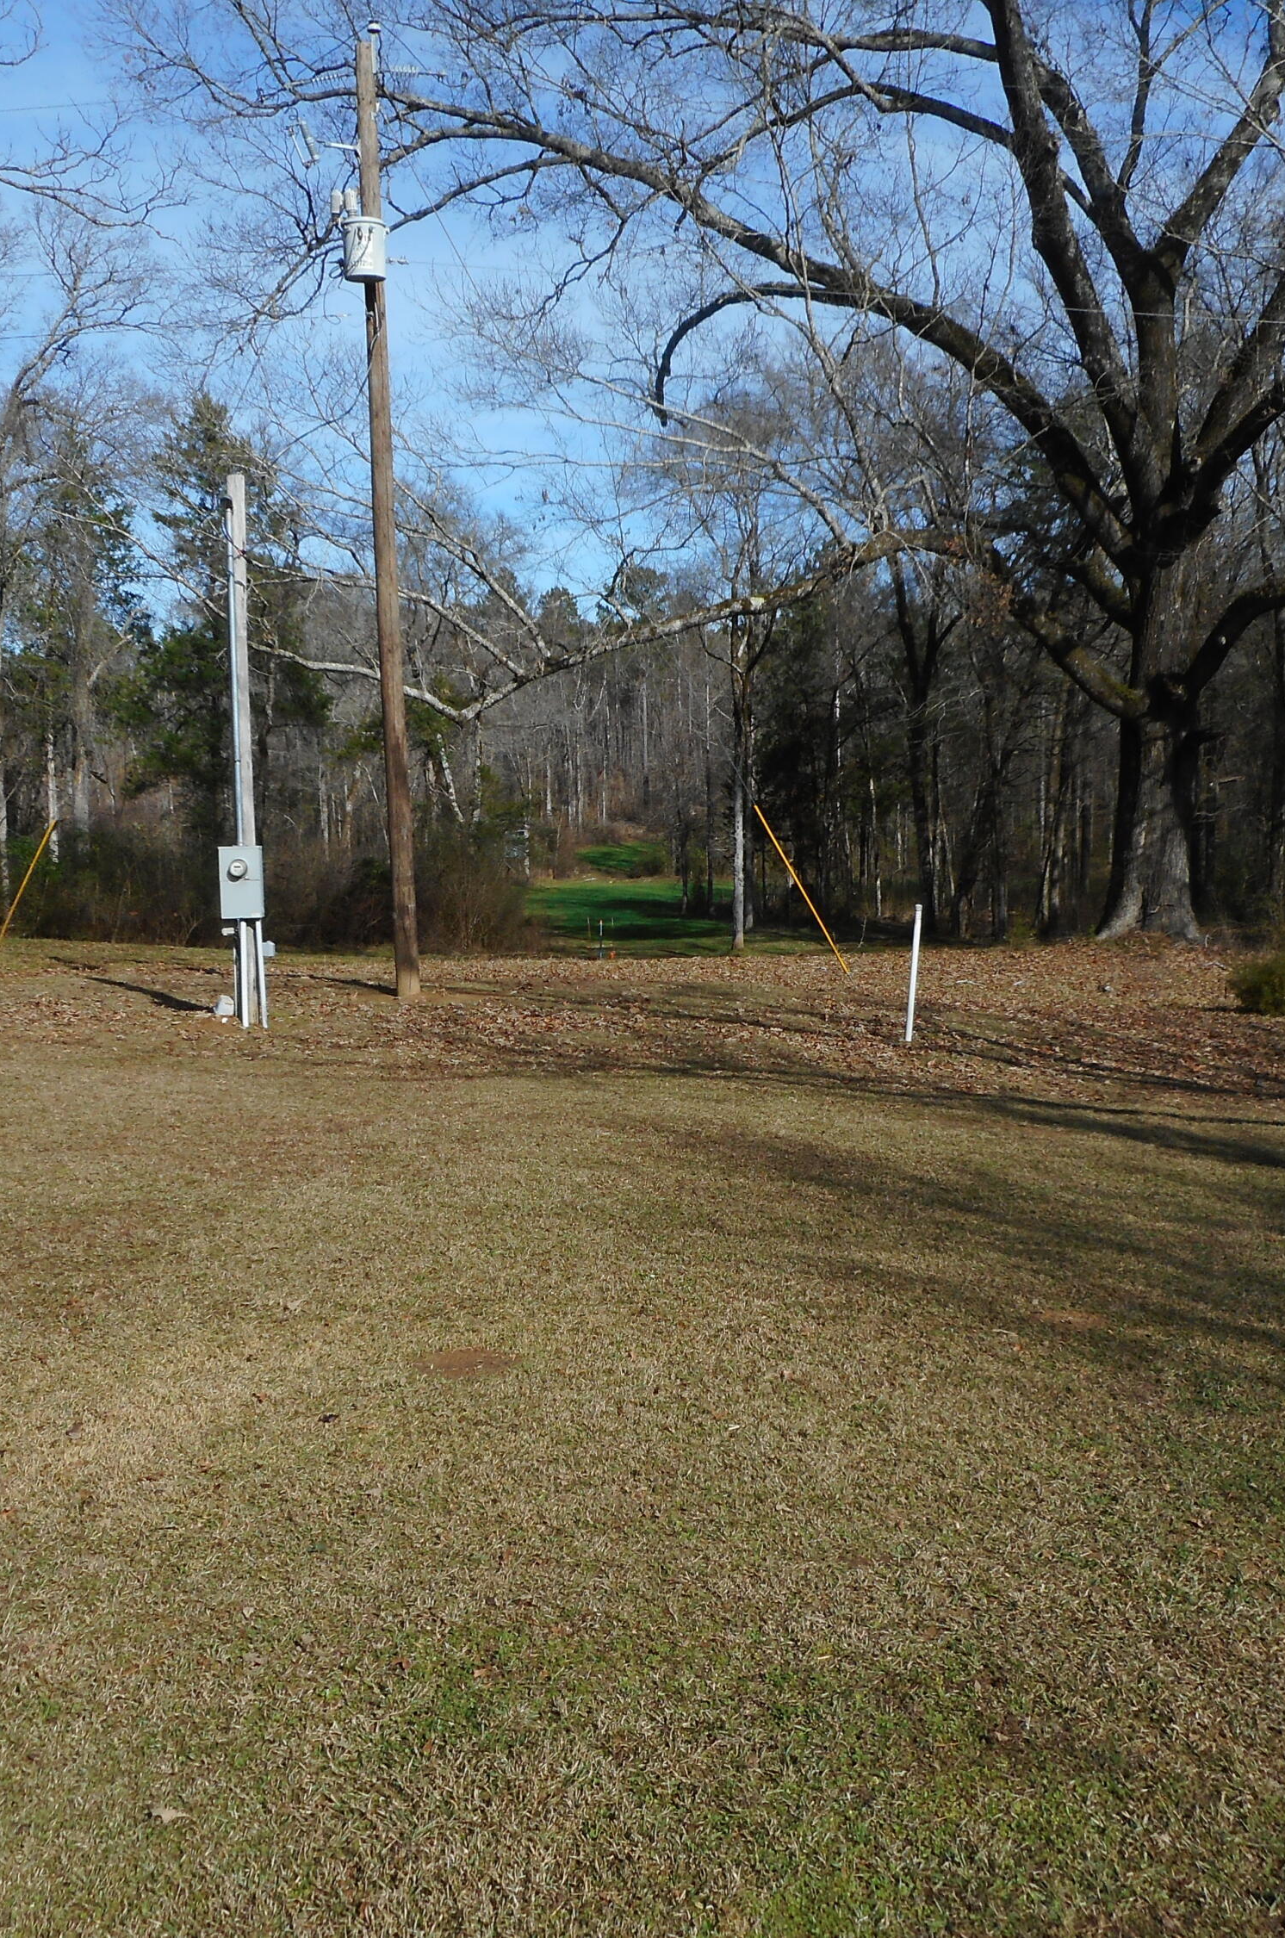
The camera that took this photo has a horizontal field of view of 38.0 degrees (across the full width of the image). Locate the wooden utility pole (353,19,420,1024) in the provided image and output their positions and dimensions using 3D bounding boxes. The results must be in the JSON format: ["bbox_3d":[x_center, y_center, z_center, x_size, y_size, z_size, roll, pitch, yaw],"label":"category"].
[{"bbox_3d":[-2.722,-4.705,20.112,0.280,10.170,0.280,-1,9,0],"label":"wooden utility pole"}]

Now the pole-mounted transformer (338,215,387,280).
[{"bbox_3d":[-2.867,-7.437,19.274,0.450,0.620,0.470,1,9,4],"label":"pole-mounted transformer"}]

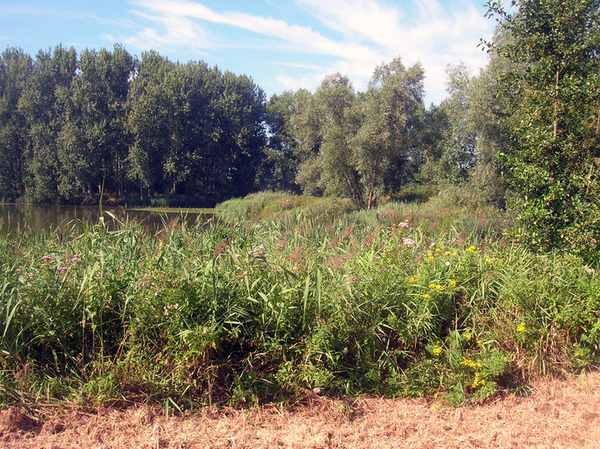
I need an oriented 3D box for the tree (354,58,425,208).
[{"bbox_3d":[5.775,-5.807,38.000,4.600,9.900,4.600,0,4,0],"label":"tree"}]

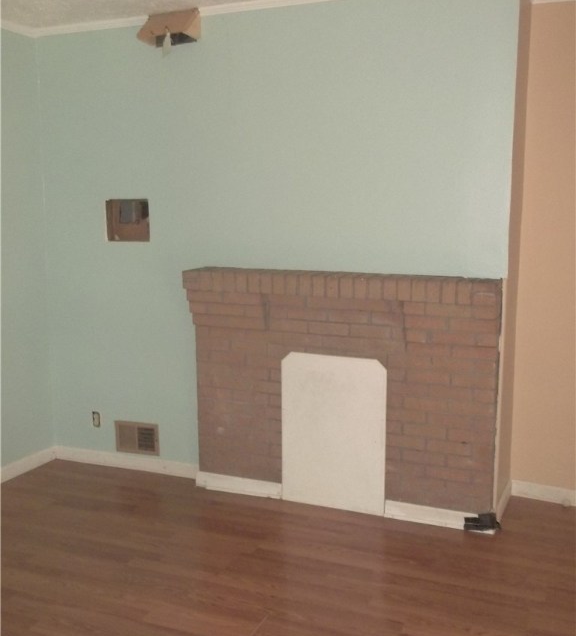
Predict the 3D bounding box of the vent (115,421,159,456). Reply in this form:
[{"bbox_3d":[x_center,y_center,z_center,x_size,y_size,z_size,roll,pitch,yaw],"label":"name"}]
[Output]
[{"bbox_3d":[-0.873,0.699,4.241,0.296,0.184,0.019,3,9,22],"label":"vent"}]

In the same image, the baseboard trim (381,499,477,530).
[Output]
[{"bbox_3d":[0.706,0.949,3.513,0.494,0.088,0.019,3,9,22],"label":"baseboard trim"}]

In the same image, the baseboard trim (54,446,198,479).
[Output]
[{"bbox_3d":[-0.951,0.849,4.299,1.011,0.084,0.019,3,9,22],"label":"baseboard trim"}]

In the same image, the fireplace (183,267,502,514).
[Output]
[{"bbox_3d":[0.226,0.379,3.614,1.569,1.188,0.206,3,9,22],"label":"fireplace"}]

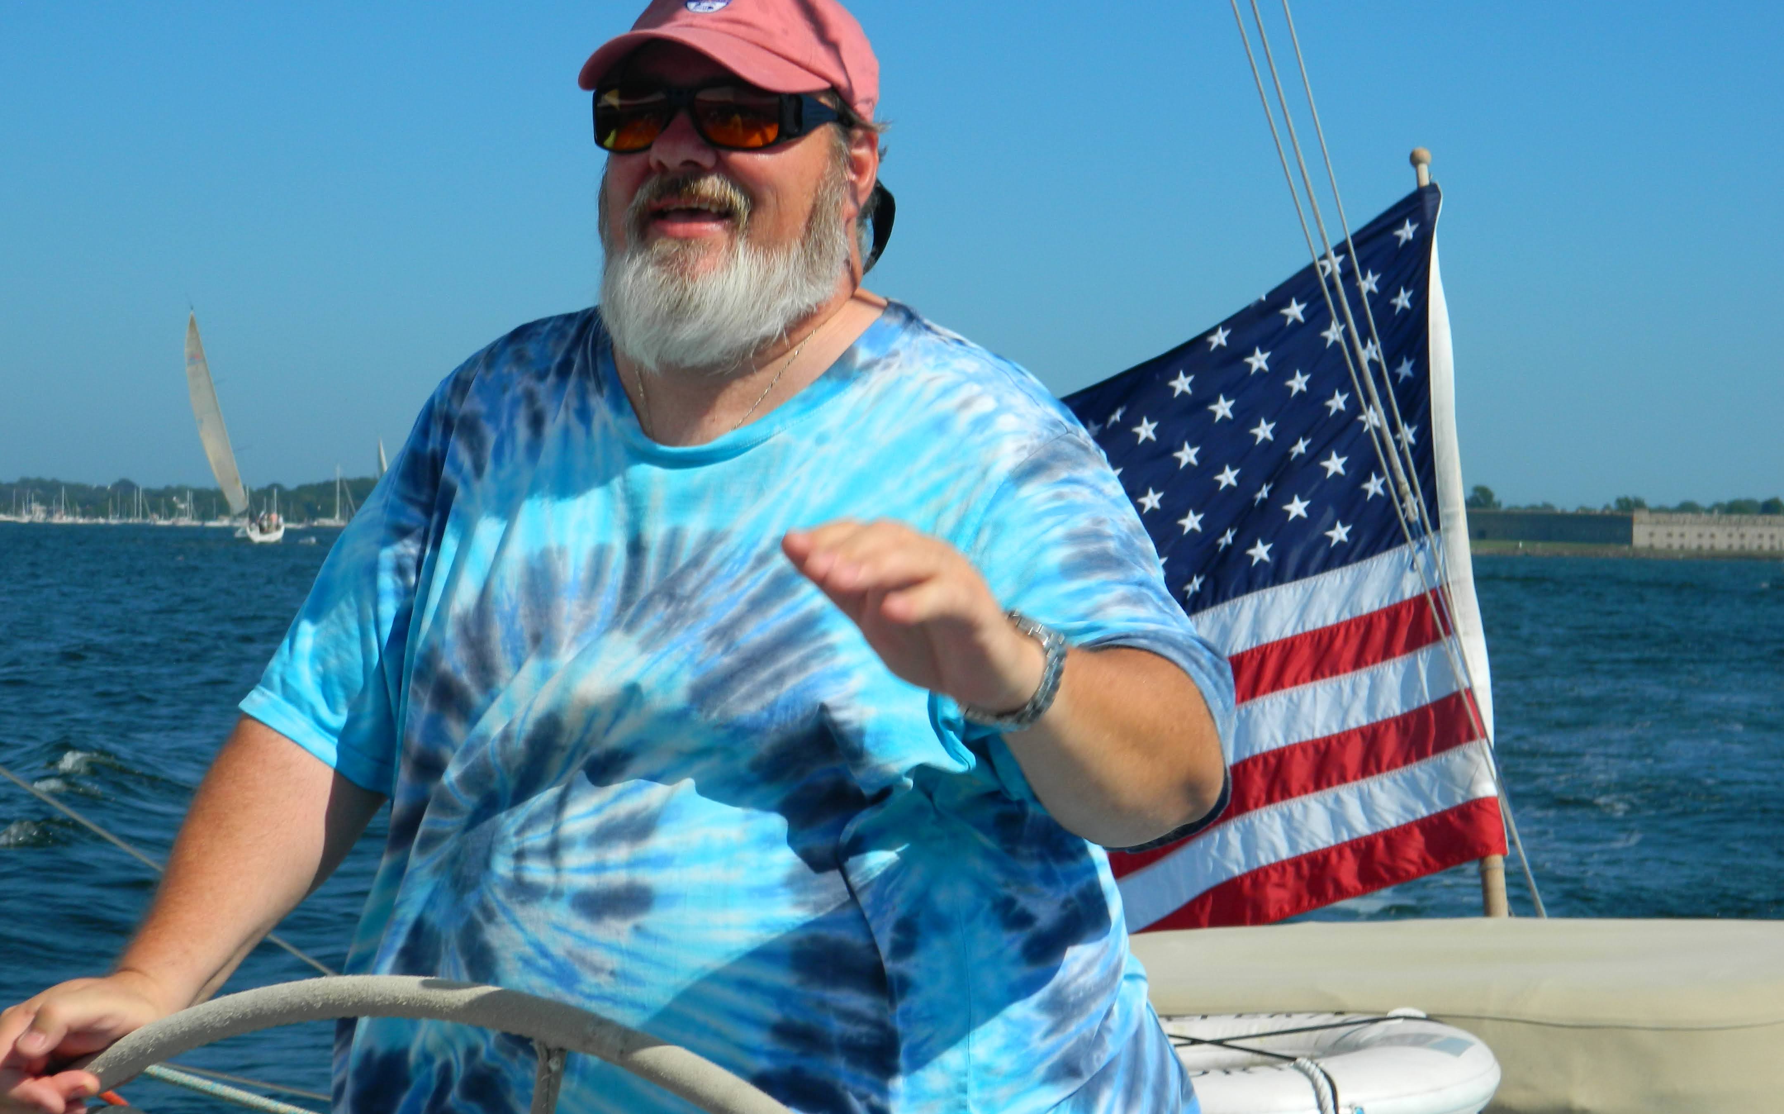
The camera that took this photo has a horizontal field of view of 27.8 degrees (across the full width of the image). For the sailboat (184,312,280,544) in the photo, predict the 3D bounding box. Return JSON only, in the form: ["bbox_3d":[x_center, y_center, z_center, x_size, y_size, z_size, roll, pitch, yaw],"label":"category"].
[{"bbox_3d":[-57.105,-11.078,308.000,4.500,20.500,12.500,-17,6,-19],"label":"sailboat"}]

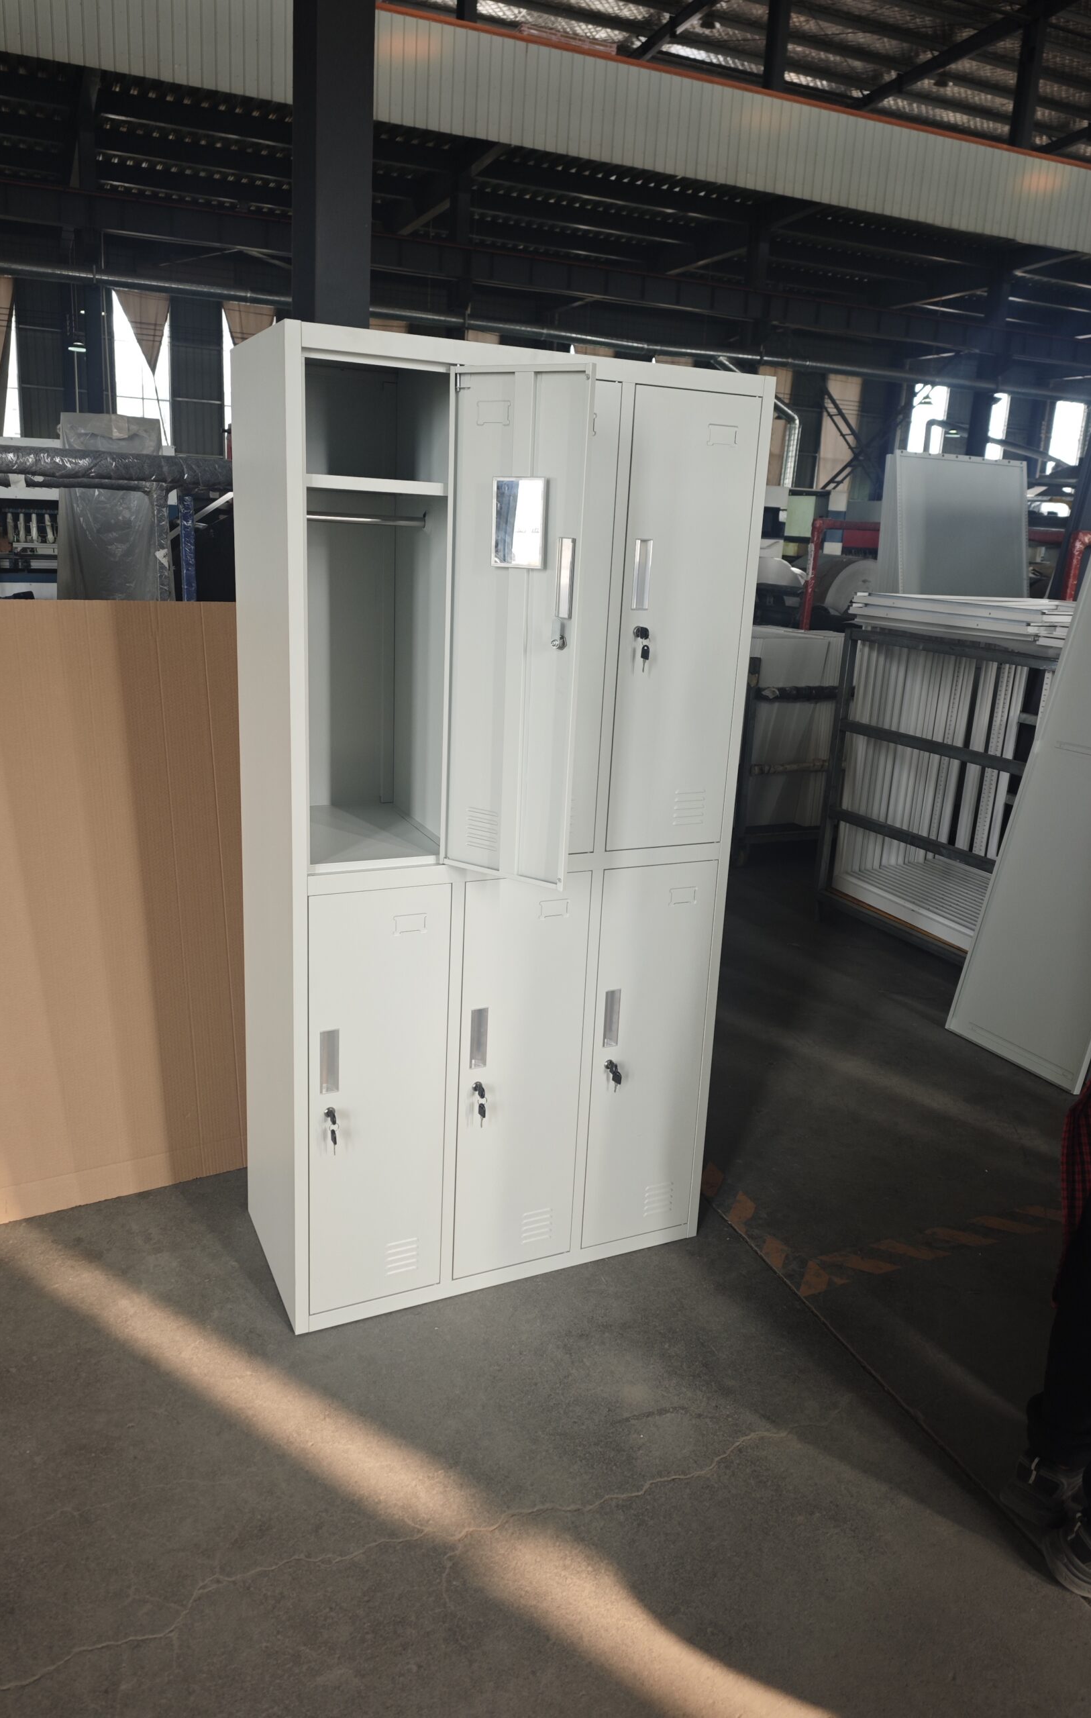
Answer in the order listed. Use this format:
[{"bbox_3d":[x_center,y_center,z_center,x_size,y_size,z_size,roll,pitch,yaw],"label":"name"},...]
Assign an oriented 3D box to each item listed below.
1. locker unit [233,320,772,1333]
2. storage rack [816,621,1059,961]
[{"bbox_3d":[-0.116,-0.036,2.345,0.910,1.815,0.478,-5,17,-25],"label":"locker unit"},{"bbox_3d":[1.950,-0.185,4.343,1.050,1.223,1.373,-5,18,-27],"label":"storage rack"}]

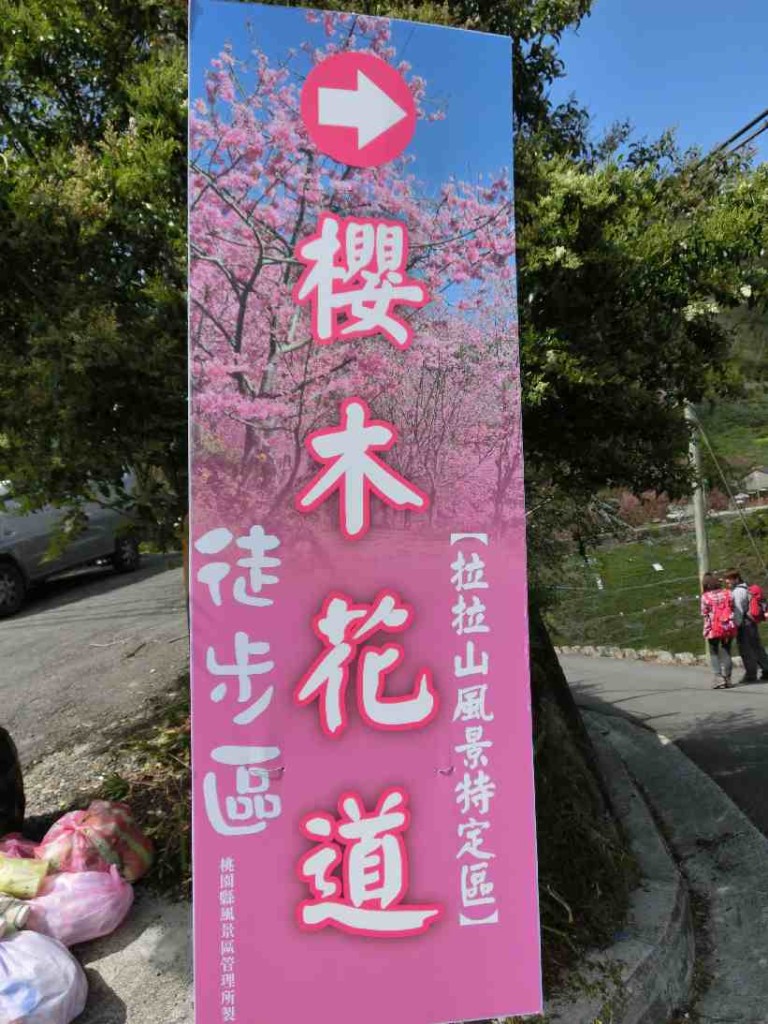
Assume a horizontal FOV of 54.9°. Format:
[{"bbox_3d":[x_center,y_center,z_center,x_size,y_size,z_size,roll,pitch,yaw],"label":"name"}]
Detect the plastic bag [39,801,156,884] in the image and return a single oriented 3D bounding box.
[{"bbox_3d":[-1.155,1.326,2.950,0.450,0.320,0.380,0,-4,-22],"label":"plastic bag"}]

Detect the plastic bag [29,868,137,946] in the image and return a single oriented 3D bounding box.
[{"bbox_3d":[-1.088,1.414,2.650,0.390,0.240,0.300,0,-4,-22],"label":"plastic bag"}]

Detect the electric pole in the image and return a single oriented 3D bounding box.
[{"bbox_3d":[5.564,0.360,13.000,0.200,4.650,0.200,-4,-4,23],"label":"electric pole"}]

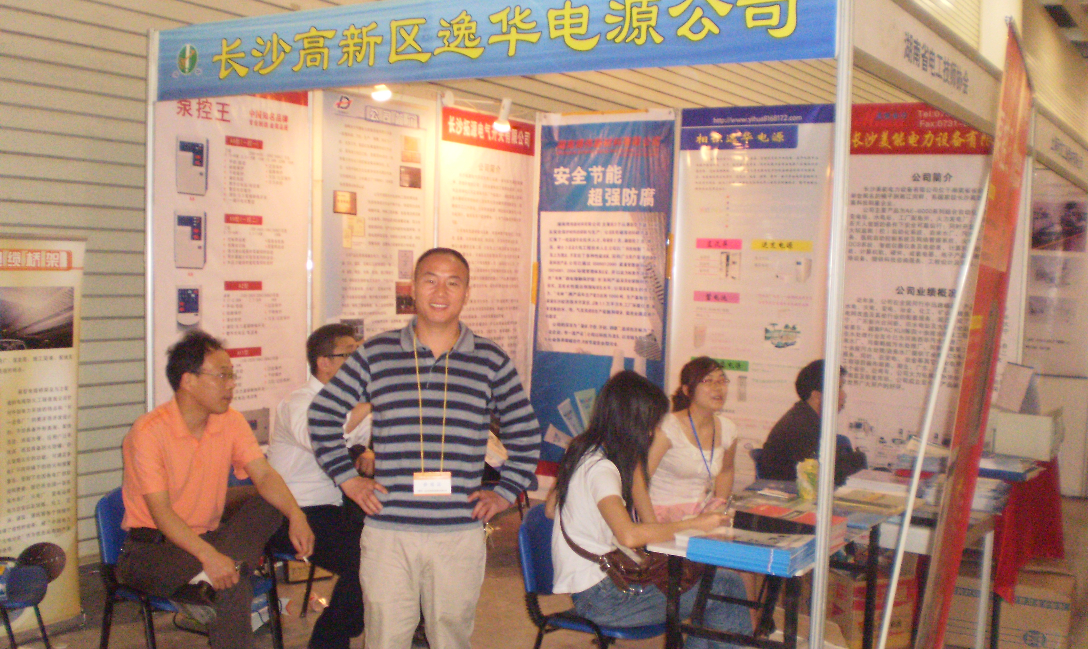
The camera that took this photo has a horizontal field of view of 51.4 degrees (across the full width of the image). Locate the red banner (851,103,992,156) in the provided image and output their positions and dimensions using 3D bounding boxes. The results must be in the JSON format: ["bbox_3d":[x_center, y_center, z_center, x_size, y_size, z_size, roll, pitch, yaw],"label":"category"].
[{"bbox_3d":[2.052,-1.048,5.995,0.950,0.275,0.020,4,4,32],"label":"red banner"}]

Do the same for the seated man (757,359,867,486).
[{"bbox_3d":[1.267,0.751,4.951,0.700,1.180,0.500,3,4,14],"label":"seated man"}]

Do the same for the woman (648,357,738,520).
[{"bbox_3d":[0.685,0.741,4.670,0.460,1.200,0.720,-1,5,-39],"label":"woman"}]

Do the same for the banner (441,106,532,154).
[{"bbox_3d":[-0.313,-1.173,6.910,0.020,0.195,0.980,4,4,32],"label":"banner"}]

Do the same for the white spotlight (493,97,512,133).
[{"bbox_3d":[-0.229,-1.163,6.280,0.090,0.190,0.090,15,9,31],"label":"white spotlight"}]

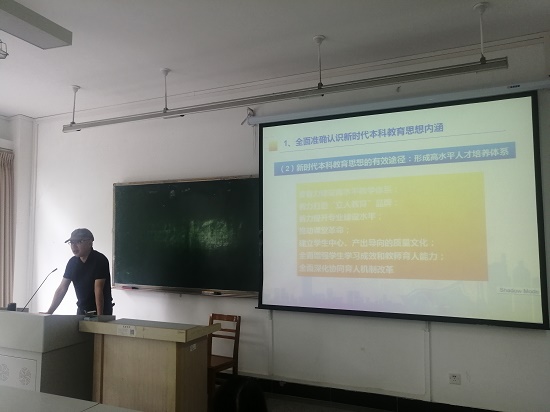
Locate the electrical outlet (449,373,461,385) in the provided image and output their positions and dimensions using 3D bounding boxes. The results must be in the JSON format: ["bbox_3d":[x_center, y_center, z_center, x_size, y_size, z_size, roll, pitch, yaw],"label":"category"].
[{"bbox_3d":[1.533,1.473,3.640,0.086,0.086,0.012,-2,-5,24],"label":"electrical outlet"}]

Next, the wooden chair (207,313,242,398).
[{"bbox_3d":[-0.579,1.436,3.907,0.360,0.800,0.420,-2,-5,27],"label":"wooden chair"}]

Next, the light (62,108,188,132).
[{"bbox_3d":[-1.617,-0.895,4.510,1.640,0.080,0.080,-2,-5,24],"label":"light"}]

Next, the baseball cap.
[{"bbox_3d":[-1.753,0.270,3.850,0.180,0.130,0.260,-3,0,33],"label":"baseball cap"}]

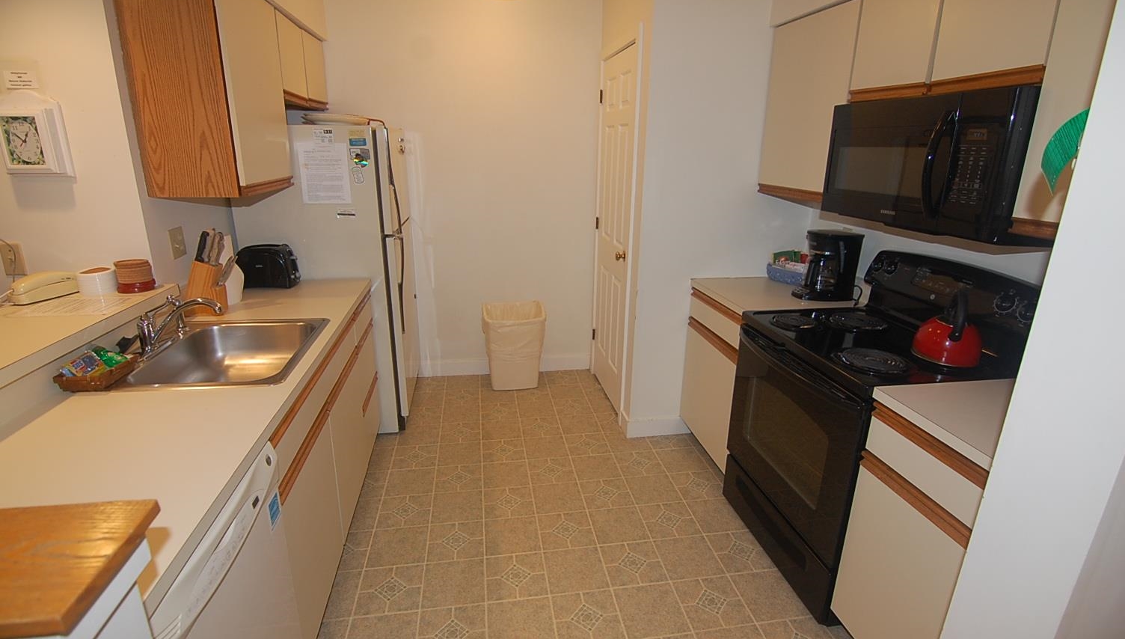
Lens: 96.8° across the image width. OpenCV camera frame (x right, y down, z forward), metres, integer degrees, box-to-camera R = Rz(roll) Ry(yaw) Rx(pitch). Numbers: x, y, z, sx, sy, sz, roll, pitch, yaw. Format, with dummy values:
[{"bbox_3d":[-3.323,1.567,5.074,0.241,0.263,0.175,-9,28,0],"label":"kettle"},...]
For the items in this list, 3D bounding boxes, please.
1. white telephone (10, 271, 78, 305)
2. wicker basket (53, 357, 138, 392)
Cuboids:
[{"bbox_3d":[-1.734,-0.114,1.657,0.080,0.080,0.205,7,19,16],"label":"white telephone"},{"bbox_3d":[-1.293,0.148,1.396,0.155,0.060,0.200,-2,18,-10],"label":"wicker basket"}]

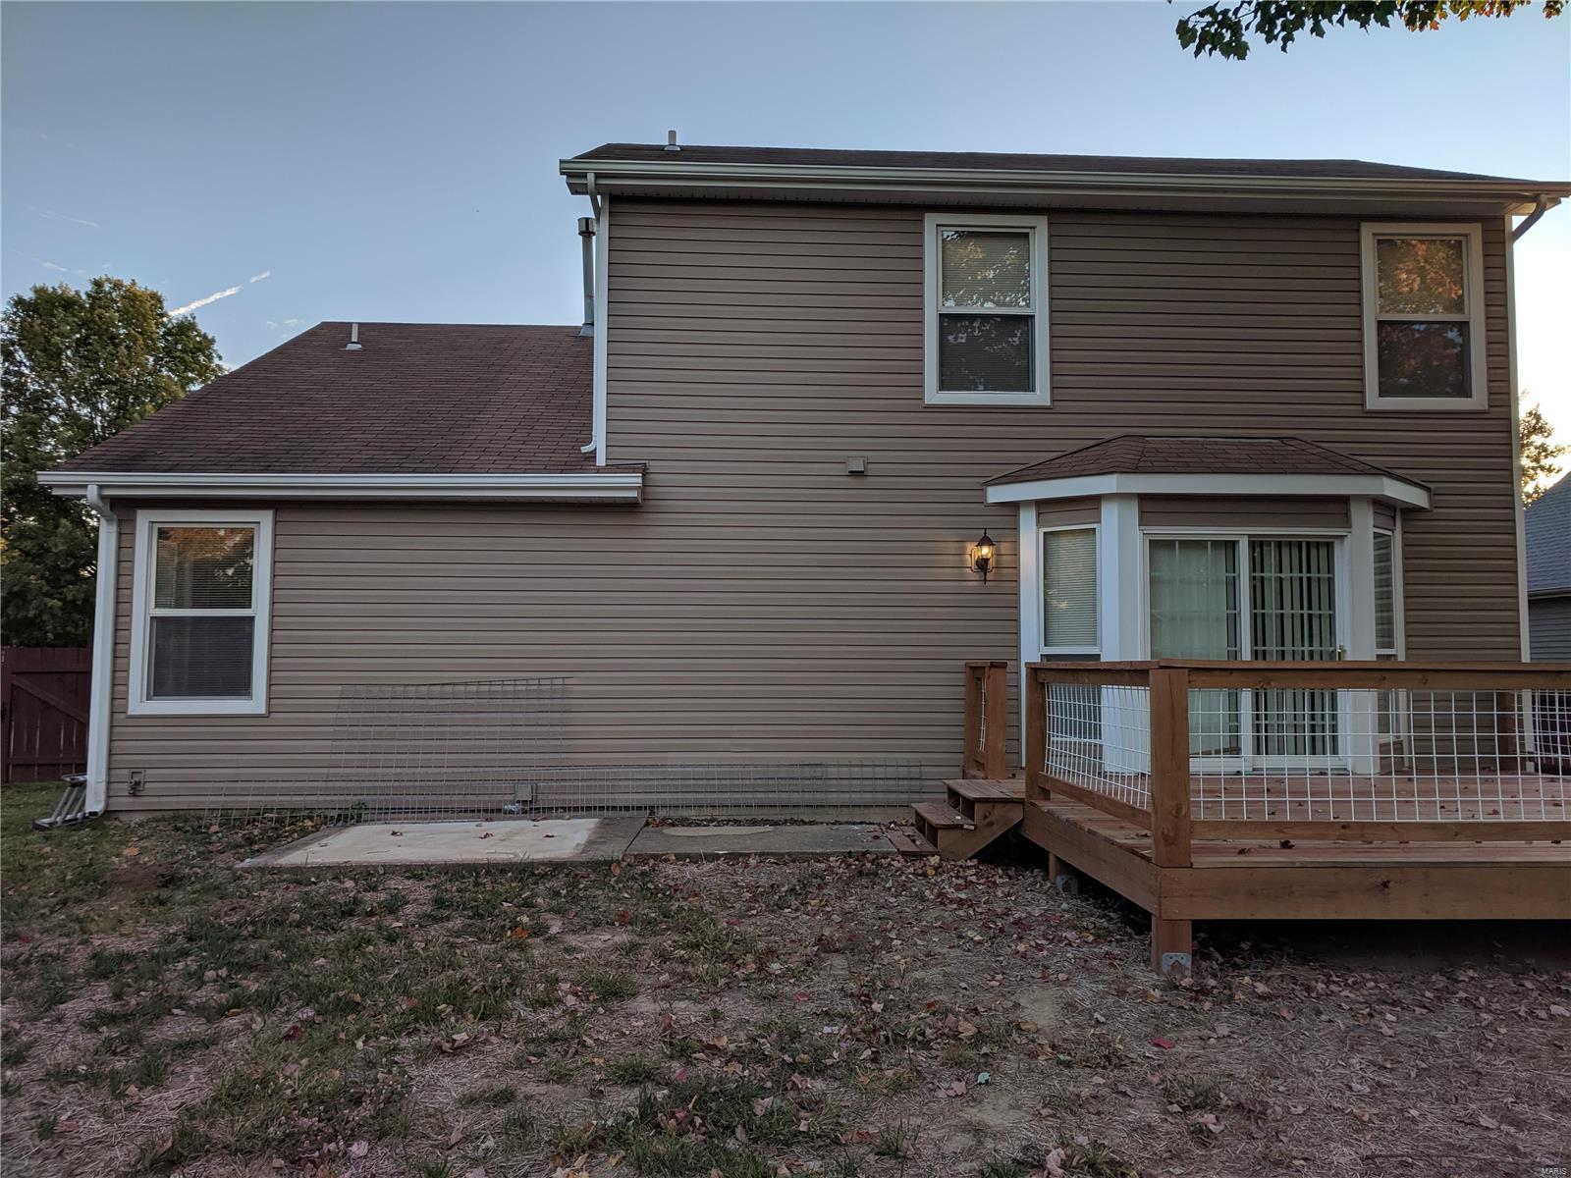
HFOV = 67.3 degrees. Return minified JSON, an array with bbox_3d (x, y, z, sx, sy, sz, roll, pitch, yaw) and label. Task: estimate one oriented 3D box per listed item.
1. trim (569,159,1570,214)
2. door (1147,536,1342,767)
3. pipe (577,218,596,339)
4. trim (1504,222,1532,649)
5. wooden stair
[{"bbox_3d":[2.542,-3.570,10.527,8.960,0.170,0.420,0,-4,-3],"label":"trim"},{"bbox_3d":[3.913,0.537,10.058,1.750,1.980,0.110,0,-4,-3],"label":"door"},{"bbox_3d":[-2.657,-4.167,15.790,0.230,1.660,0.230,0,-4,-3],"label":"pipe"},{"bbox_3d":[6.740,-0.945,10.871,0.085,5.120,0.085,0,-4,-3],"label":"trim"},{"bbox_3d":[1.321,1.712,8.816,0.620,0.430,1.250,0,-4,-3],"label":"wooden stair"}]

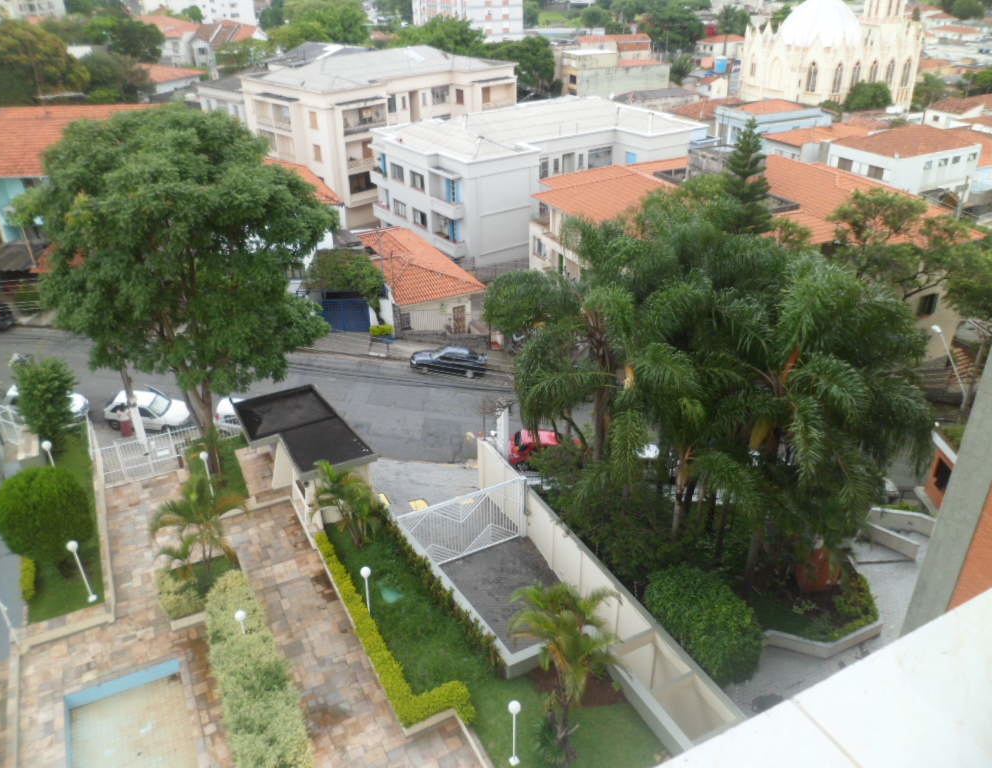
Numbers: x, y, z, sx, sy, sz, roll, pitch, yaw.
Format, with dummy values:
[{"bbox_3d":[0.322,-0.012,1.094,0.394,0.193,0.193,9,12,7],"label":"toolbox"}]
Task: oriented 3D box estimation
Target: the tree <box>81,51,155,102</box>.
[{"bbox_3d":[-45.185,-35.510,94.418,9.000,10.014,9.000,-13,31,-21],"label":"tree"}]

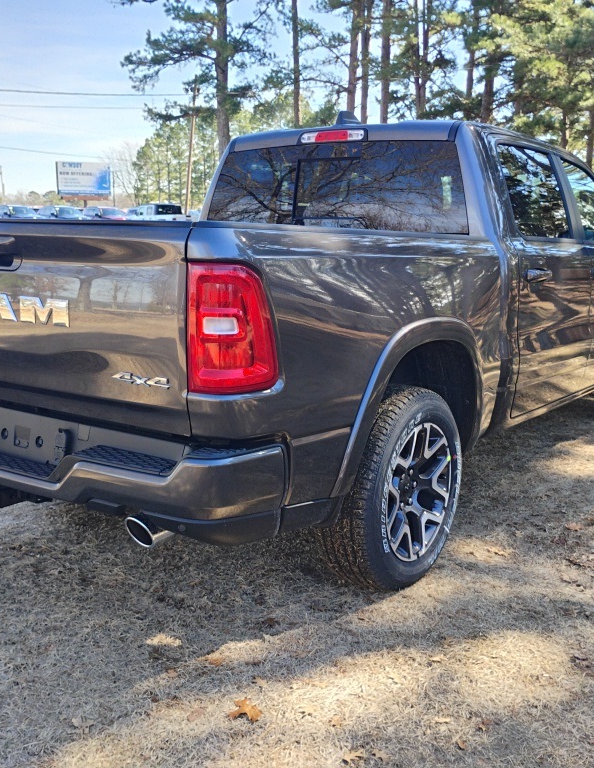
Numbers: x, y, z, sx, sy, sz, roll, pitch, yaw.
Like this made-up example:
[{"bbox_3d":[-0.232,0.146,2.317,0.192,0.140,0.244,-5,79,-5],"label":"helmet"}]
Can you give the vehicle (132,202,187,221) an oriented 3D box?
[{"bbox_3d":[-7.080,-8.337,43.000,1.880,1.860,5.500,-8,14,-38],"label":"vehicle"}]

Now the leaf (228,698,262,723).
[{"bbox_3d":[-0.153,0.942,2.417,0.100,0.030,0.095,0,10,0],"label":"leaf"}]

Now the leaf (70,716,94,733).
[{"bbox_3d":[-0.602,0.956,2.325,0.065,0.015,0.080,1,11,0],"label":"leaf"}]

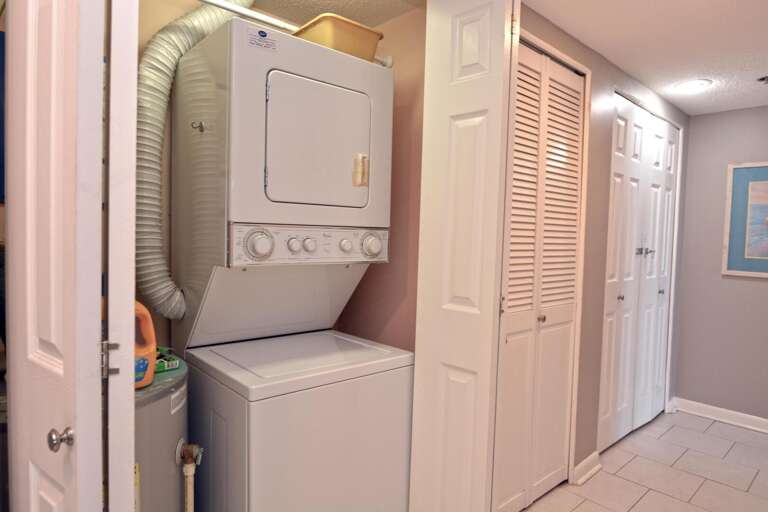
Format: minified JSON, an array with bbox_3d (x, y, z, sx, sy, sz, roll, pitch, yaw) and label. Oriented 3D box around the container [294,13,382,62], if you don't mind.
[{"bbox_3d":[-0.207,-0.752,1.708,0.265,0.150,0.320,-1,3,-42],"label":"container"}]

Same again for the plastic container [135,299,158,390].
[{"bbox_3d":[-0.736,0.205,1.220,0.213,0.312,0.110,-1,3,-42],"label":"plastic container"}]

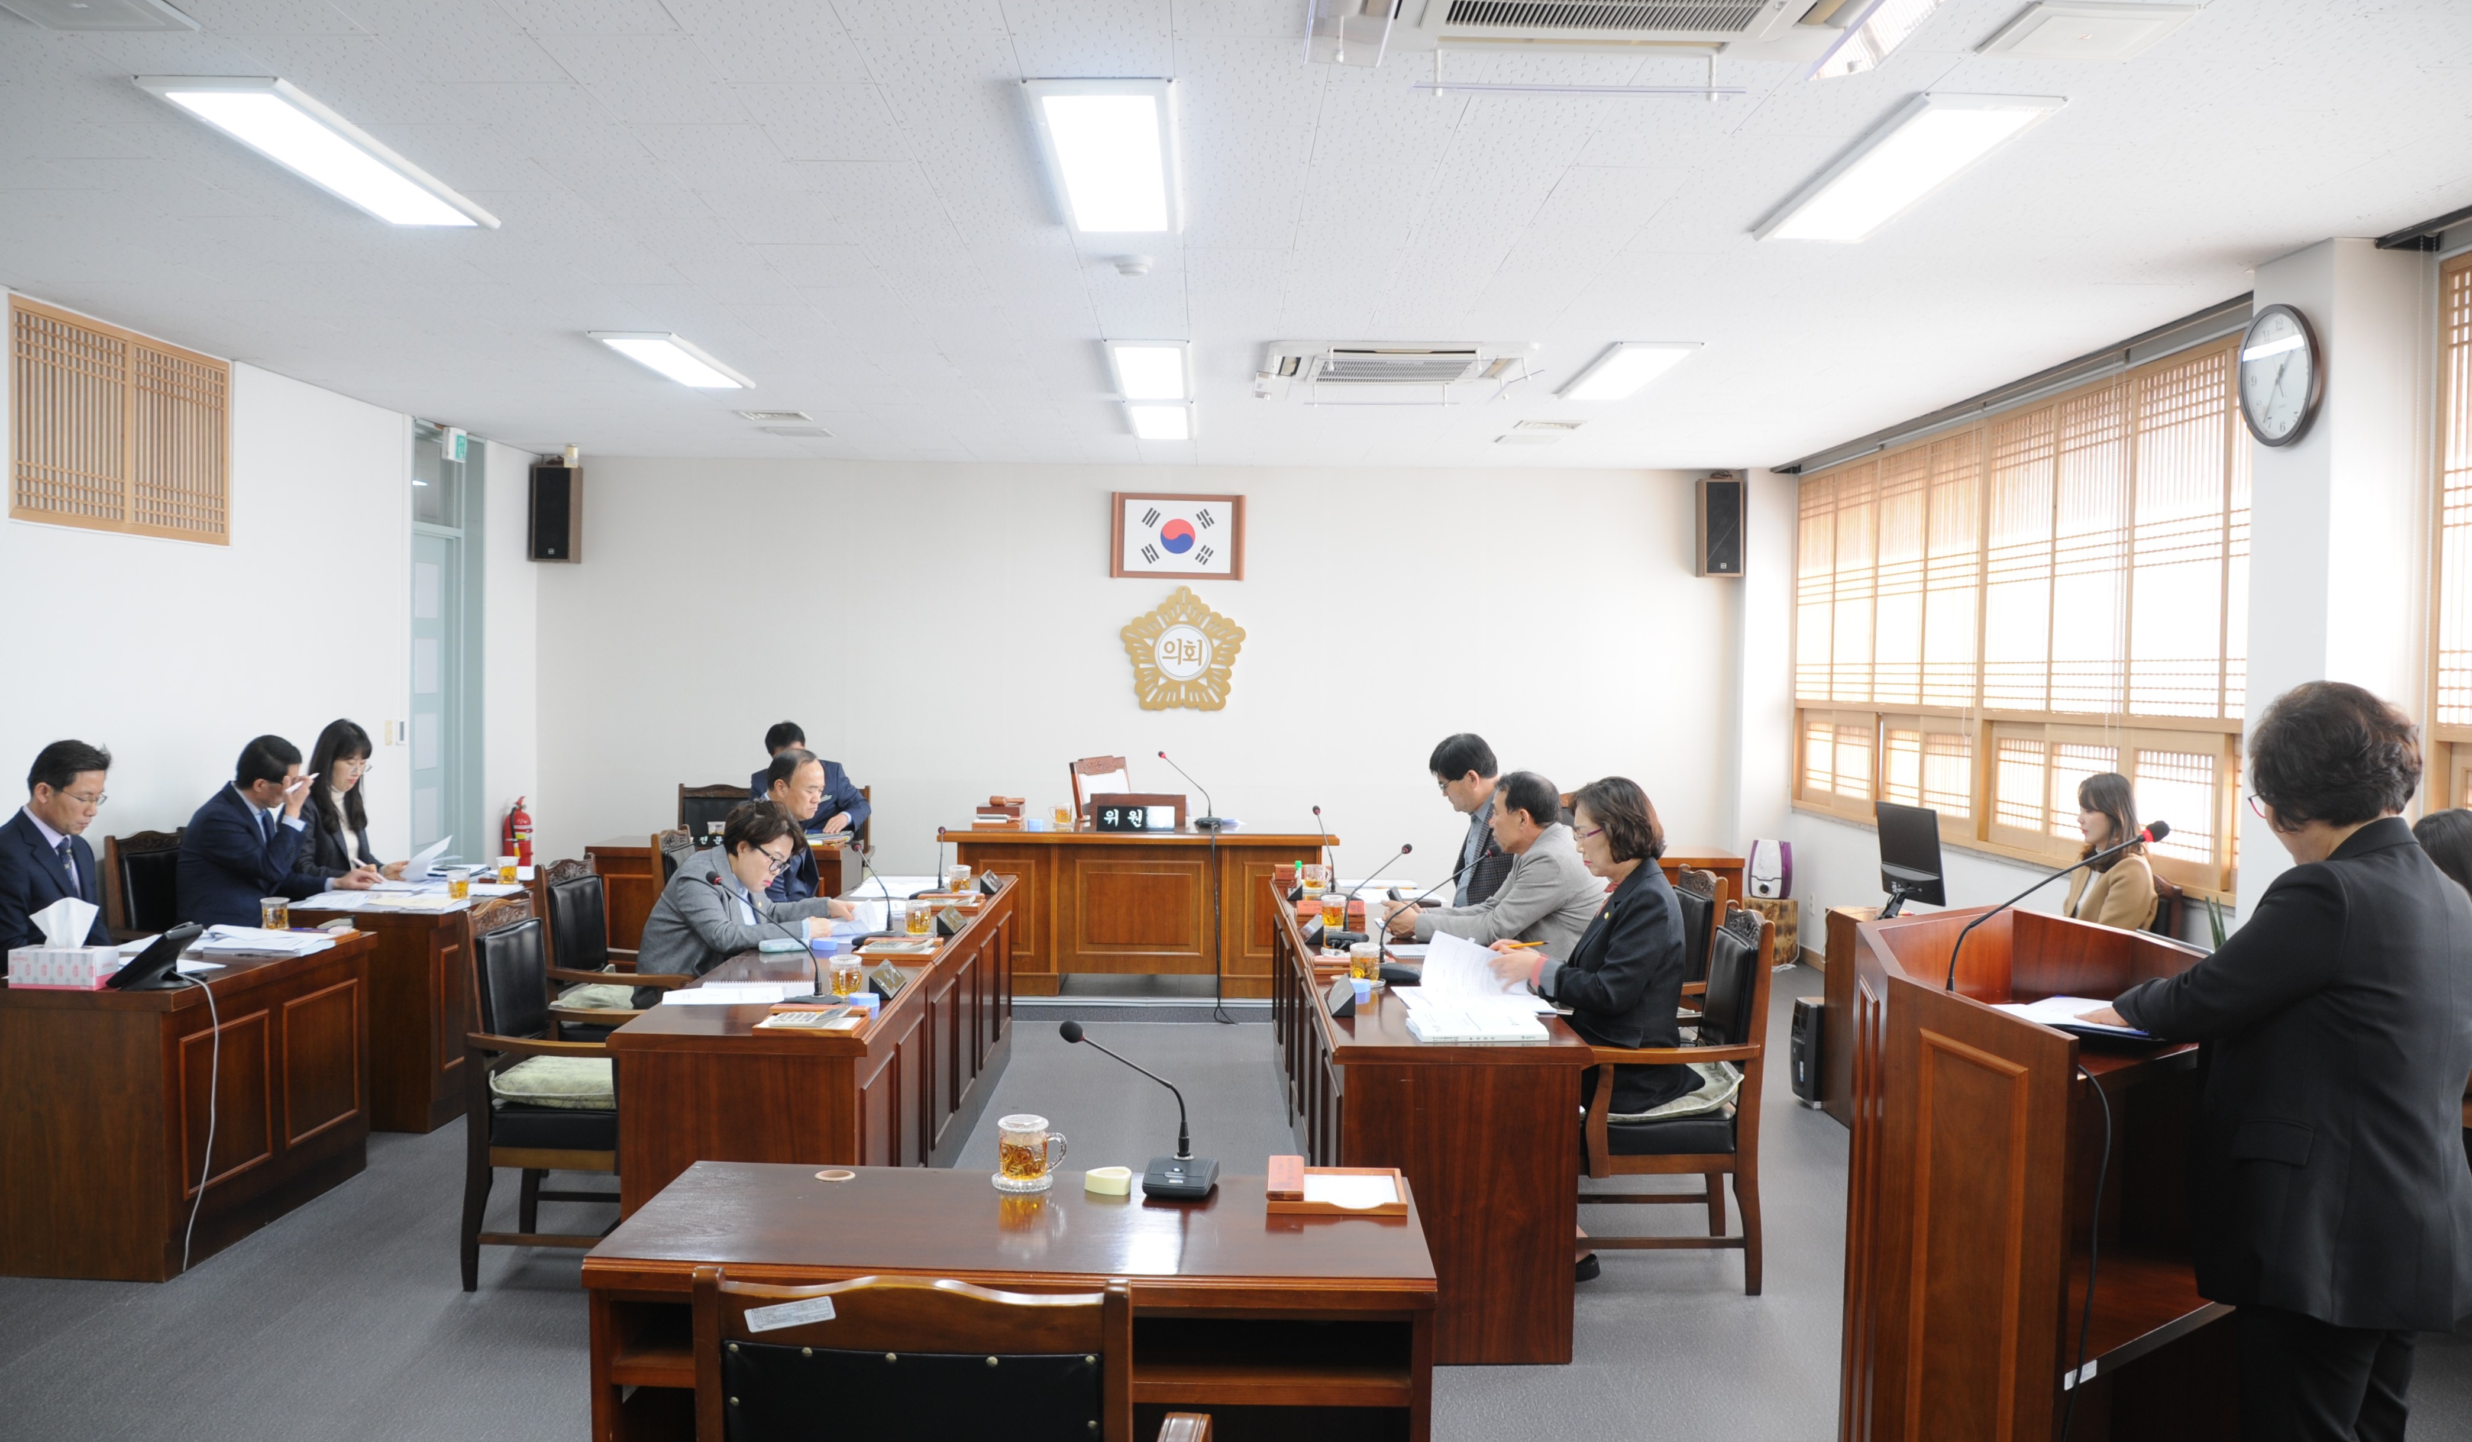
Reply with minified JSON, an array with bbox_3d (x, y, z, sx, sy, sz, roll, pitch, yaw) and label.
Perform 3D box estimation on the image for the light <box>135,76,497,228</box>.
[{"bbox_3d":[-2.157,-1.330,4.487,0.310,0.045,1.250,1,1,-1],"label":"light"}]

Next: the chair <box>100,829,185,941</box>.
[{"bbox_3d":[-3.628,0.891,6.646,0.570,0.980,0.570,1,1,-1],"label":"chair"}]

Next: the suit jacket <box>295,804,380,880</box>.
[{"bbox_3d":[-3.502,0.579,7.107,0.430,0.540,0.430,1,1,14],"label":"suit jacket"}]

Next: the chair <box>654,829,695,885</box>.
[{"bbox_3d":[-1.916,0.902,7.191,0.570,0.980,0.570,1,1,-1],"label":"chair"}]

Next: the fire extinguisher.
[{"bbox_3d":[-3.915,0.665,10.089,0.165,0.500,0.150,0,1,-25],"label":"fire extinguisher"}]

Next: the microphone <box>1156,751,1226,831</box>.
[{"bbox_3d":[-0.186,0.319,8.549,0.273,0.341,0.307,0,2,-28],"label":"microphone"}]

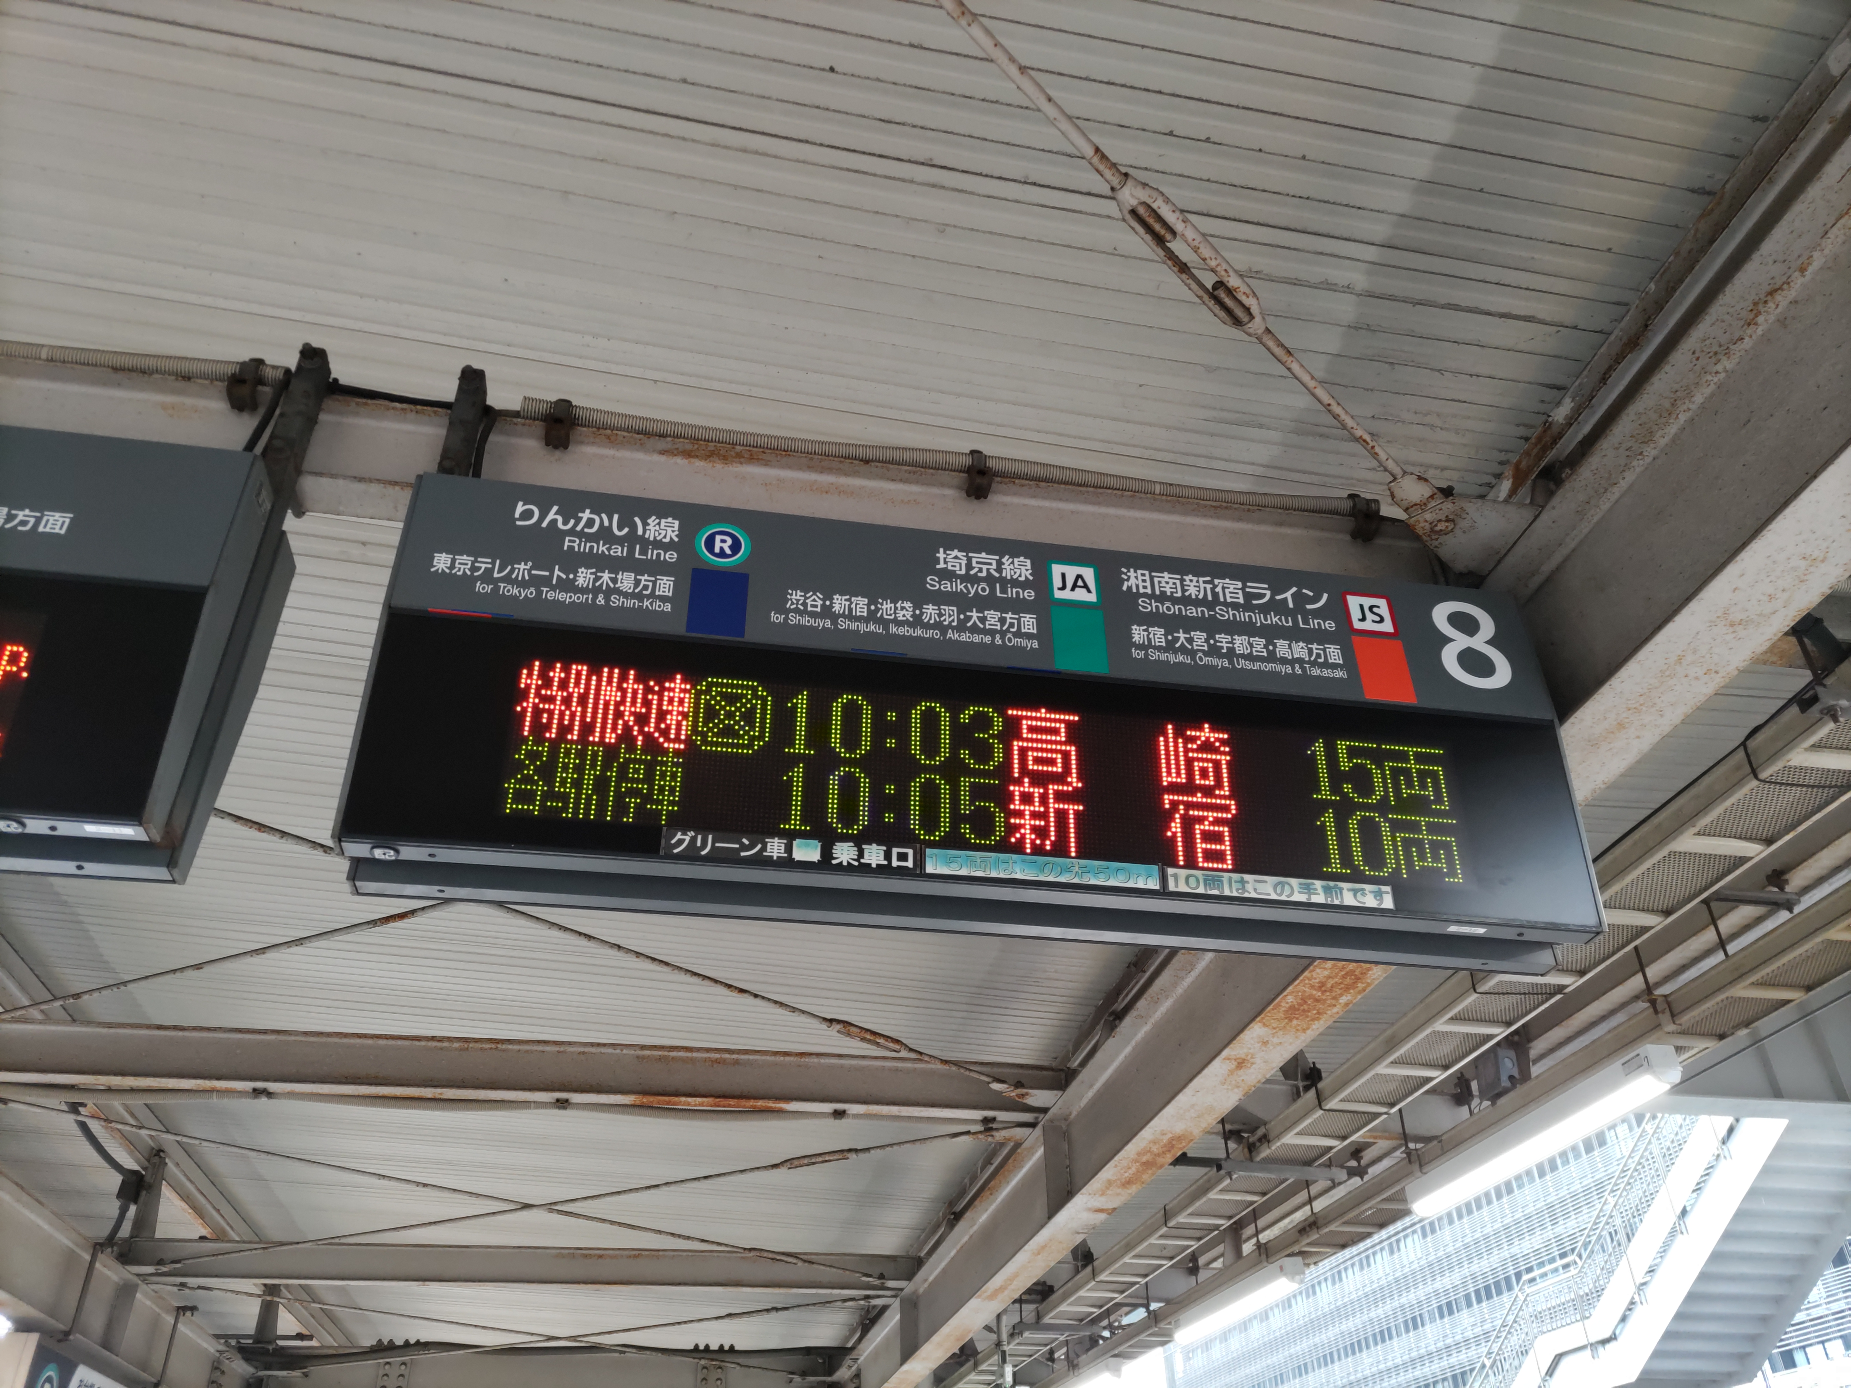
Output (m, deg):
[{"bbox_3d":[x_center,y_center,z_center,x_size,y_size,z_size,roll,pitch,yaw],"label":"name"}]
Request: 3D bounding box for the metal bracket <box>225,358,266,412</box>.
[{"bbox_3d":[-1.230,-0.557,2.508,0.046,0.072,0.050,5,-35,-9],"label":"metal bracket"}]

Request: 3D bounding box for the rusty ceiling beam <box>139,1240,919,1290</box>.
[{"bbox_3d":[-2.210,3.279,7.983,4.330,0.200,0.100,5,-35,-9],"label":"rusty ceiling beam"}]

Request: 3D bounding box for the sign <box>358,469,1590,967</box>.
[{"bbox_3d":[0.116,0.092,2.433,2.006,0.677,0.331,5,-35,-9],"label":"sign"}]

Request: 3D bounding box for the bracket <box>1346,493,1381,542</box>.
[{"bbox_3d":[0.903,-0.361,2.859,0.046,0.072,0.050,5,-35,-9],"label":"bracket"}]

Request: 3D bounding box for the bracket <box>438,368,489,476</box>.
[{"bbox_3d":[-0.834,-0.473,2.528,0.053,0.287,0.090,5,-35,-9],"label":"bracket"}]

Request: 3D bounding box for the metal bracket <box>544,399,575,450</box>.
[{"bbox_3d":[-0.684,-0.501,2.594,0.046,0.072,0.050,5,-35,-9],"label":"metal bracket"}]

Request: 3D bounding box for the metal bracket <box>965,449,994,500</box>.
[{"bbox_3d":[0.106,-0.429,2.724,0.046,0.072,0.050,5,-35,-9],"label":"metal bracket"}]

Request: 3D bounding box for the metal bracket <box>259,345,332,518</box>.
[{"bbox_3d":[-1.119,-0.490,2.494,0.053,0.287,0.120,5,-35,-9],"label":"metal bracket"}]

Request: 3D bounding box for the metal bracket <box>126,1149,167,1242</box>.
[{"bbox_3d":[-4.350,2.818,7.806,0.105,0.500,0.100,5,-35,-9],"label":"metal bracket"}]

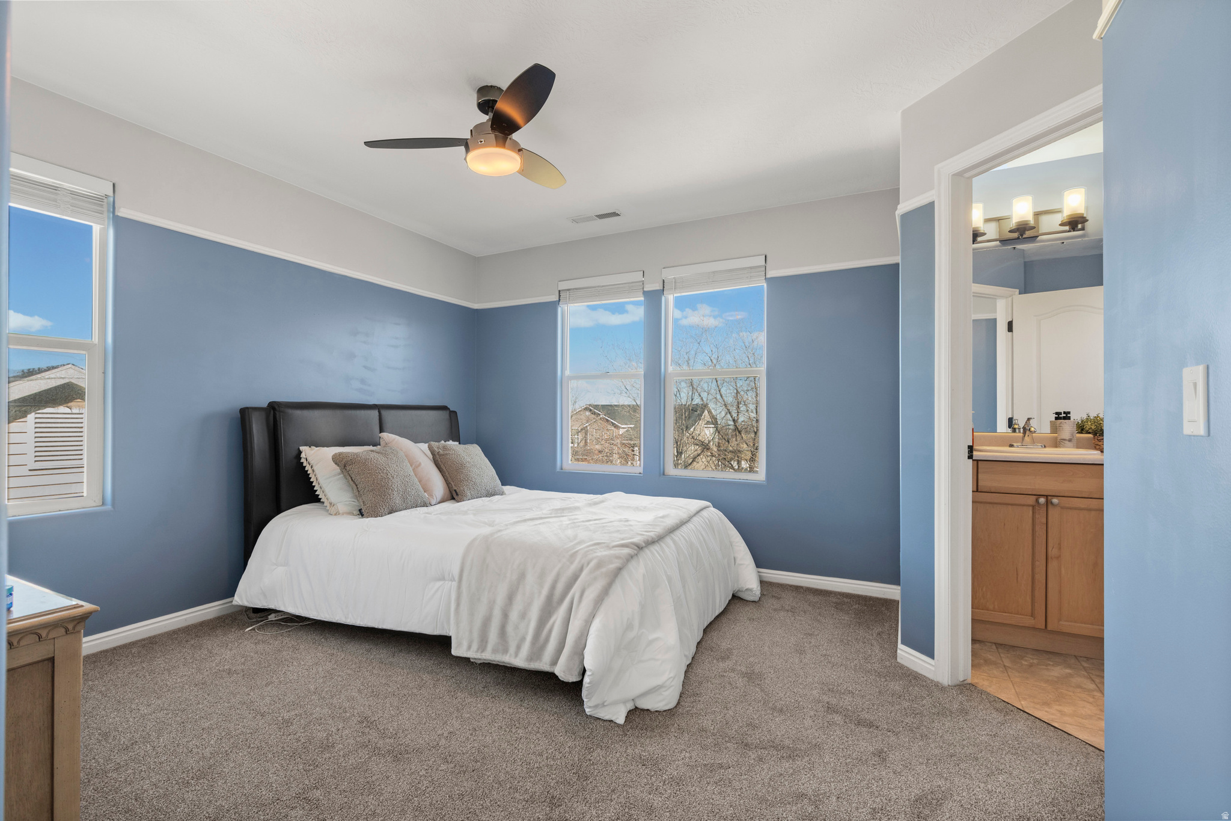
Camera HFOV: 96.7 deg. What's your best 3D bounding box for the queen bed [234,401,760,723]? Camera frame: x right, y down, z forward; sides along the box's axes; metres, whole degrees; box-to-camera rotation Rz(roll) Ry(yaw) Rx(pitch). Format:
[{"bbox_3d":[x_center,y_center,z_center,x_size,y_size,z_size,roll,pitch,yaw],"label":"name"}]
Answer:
[{"bbox_3d":[-0.589,0.533,3.098,2.440,1.140,1.690,0,-1,27],"label":"queen bed"}]

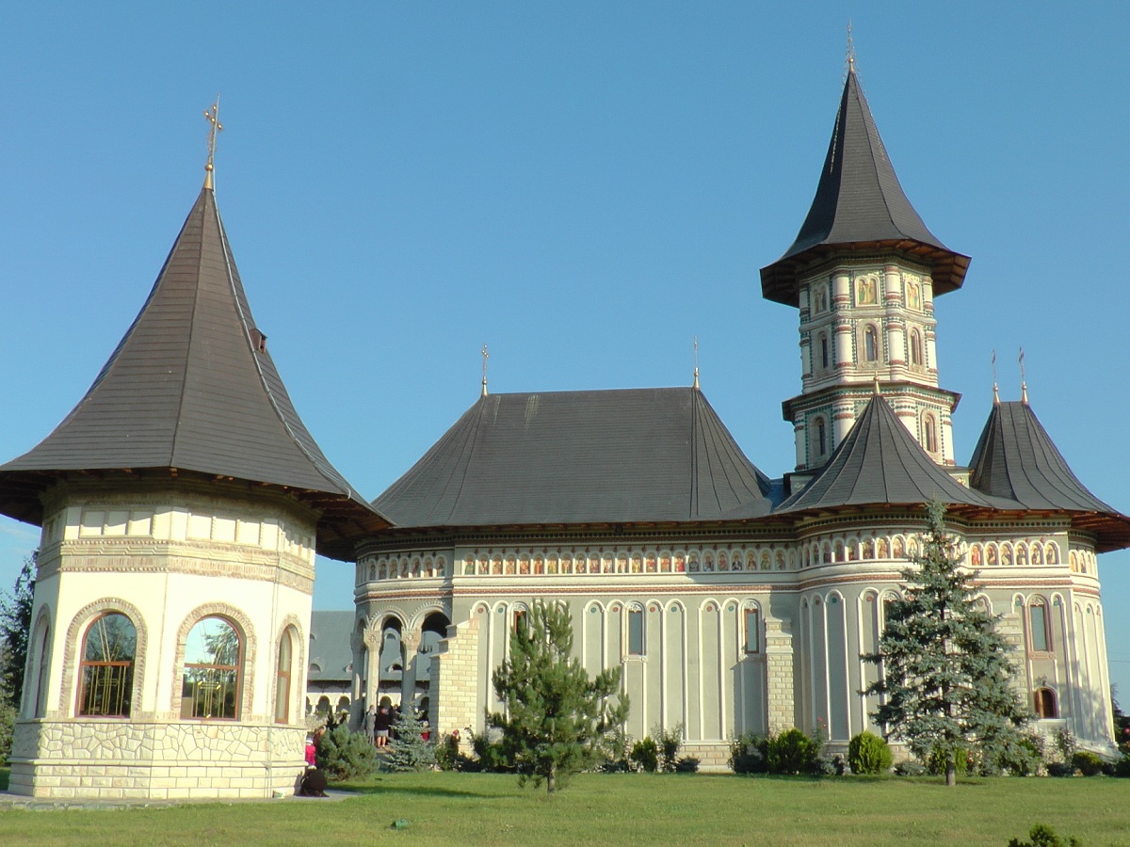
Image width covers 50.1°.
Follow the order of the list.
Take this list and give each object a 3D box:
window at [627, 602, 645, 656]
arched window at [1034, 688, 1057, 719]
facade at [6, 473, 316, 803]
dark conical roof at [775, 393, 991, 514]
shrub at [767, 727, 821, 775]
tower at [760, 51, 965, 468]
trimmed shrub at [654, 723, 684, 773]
[{"bbox_3d":[2.921,8.453,49.622,0.700,2.120,0.250,-2,-15,10],"label":"window"},{"bbox_3d":[18.240,10.630,45.827,0.830,1.200,0.250,-2,-15,10],"label":"arched window"},{"bbox_3d":[-11.365,6.486,34.475,7.400,7.810,7.400,1,-15,-3],"label":"facade"},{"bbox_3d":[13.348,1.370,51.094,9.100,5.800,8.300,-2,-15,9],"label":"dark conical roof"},{"bbox_3d":[8.885,12.712,46.803,2.116,1.832,1.905,-2,-15,9],"label":"shrub"},{"bbox_3d":[14.132,-7.692,57.530,9.300,21.200,9.300,-2,-15,9],"label":"tower"},{"bbox_3d":[4.178,13.020,48.492,1.210,1.899,1.210,-2,-15,9],"label":"trimmed shrub"}]

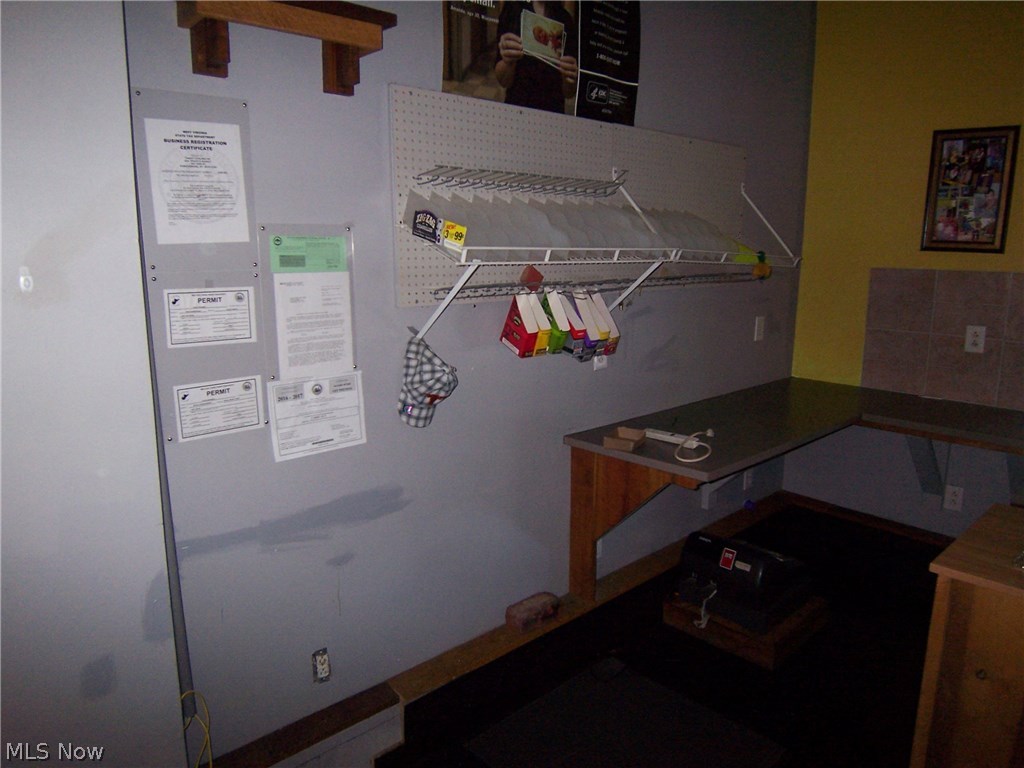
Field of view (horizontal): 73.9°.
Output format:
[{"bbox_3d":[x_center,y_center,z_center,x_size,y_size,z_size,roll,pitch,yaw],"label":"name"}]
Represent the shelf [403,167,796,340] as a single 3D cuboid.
[{"bbox_3d":[0.455,-0.501,2.472,1.810,0.565,0.310,-9,14,-40],"label":"shelf"}]

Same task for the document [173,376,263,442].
[{"bbox_3d":[-0.744,0.062,1.743,0.216,0.140,0.010,-9,14,-40],"label":"document"}]

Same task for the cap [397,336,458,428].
[{"bbox_3d":[-0.254,0.000,2.029,0.140,0.260,0.170,7,13,33],"label":"cap"}]

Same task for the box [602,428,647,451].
[{"bbox_3d":[0.408,0.200,2.442,0.108,0.041,0.158,6,12,27],"label":"box"}]

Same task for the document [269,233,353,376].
[{"bbox_3d":[-0.542,-0.207,1.869,0.216,0.390,0.010,-9,14,-40],"label":"document"}]

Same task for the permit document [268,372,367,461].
[{"bbox_3d":[-0.542,0.088,1.926,0.278,0.218,0.010,-9,14,-40],"label":"permit document"}]

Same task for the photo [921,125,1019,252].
[{"bbox_3d":[1.989,-0.840,2.974,0.025,0.525,0.335,-9,14,-40],"label":"photo"}]

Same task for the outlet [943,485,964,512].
[{"bbox_3d":[2.063,0.535,3.175,0.012,0.115,0.071,-9,14,-40],"label":"outlet"}]

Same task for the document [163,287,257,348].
[{"bbox_3d":[-0.746,-0.167,1.697,0.216,0.140,0.010,-9,14,-40],"label":"document"}]

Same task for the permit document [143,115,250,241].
[{"bbox_3d":[-0.749,-0.481,1.634,0.216,0.279,0.010,-9,14,-40],"label":"permit document"}]

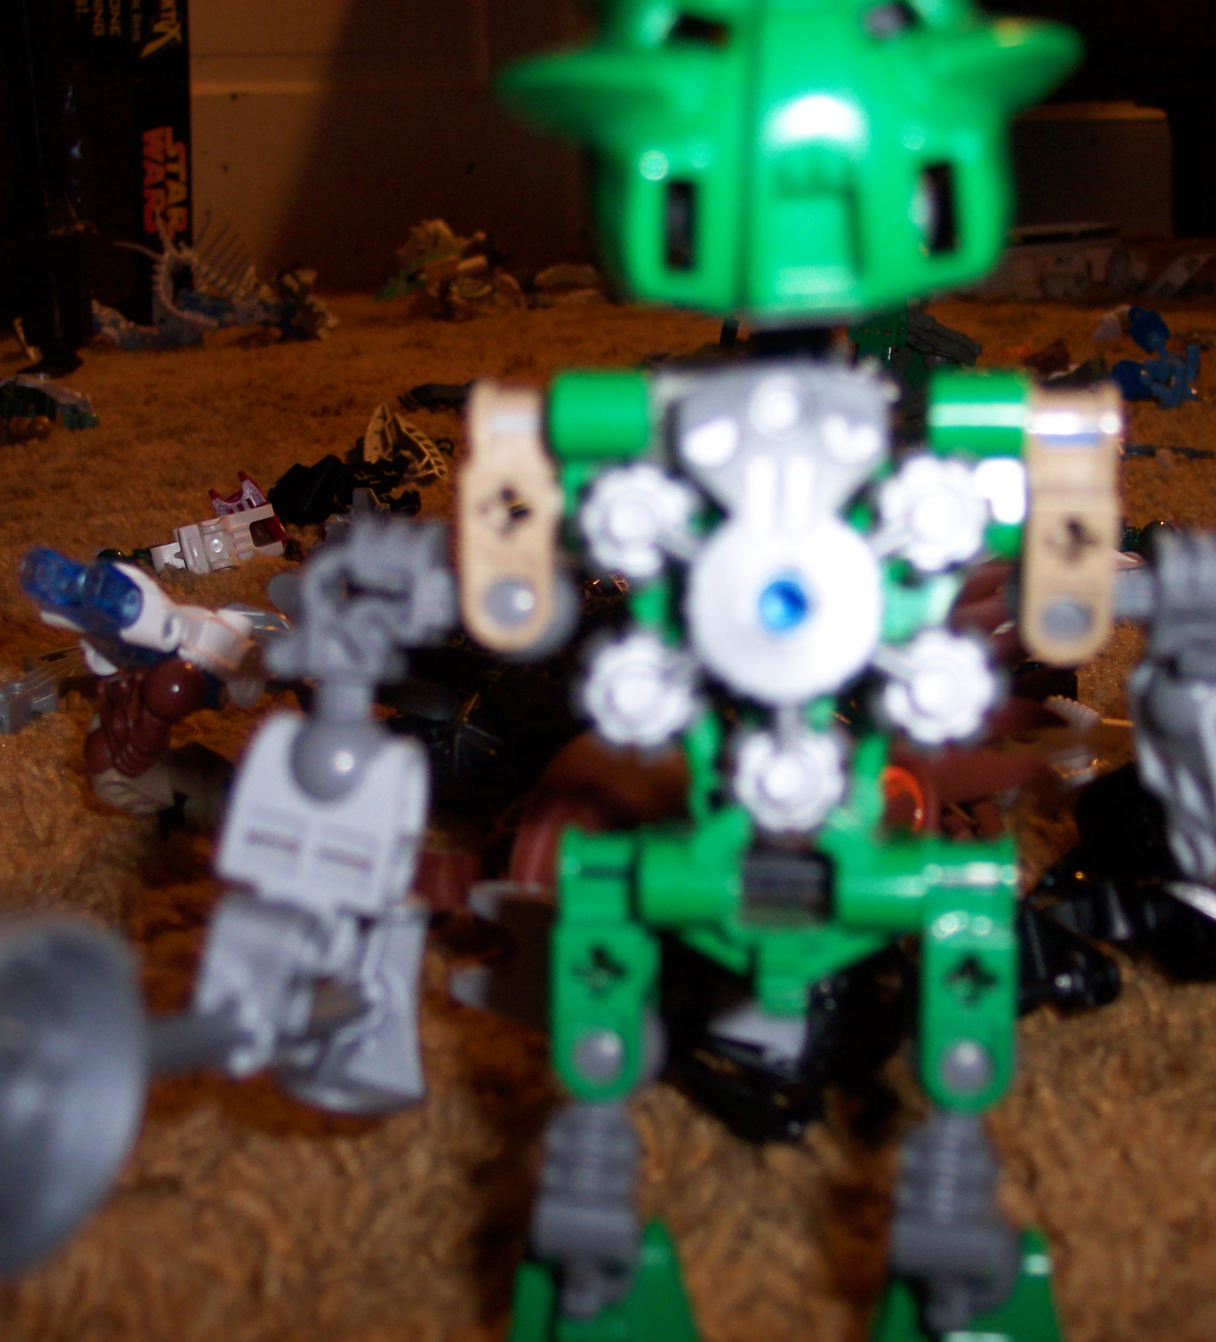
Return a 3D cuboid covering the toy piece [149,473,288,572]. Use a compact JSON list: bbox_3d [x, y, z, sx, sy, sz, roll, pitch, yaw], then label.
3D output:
[{"bbox_3d":[-0.118,-0.044,0.593,0.041,0.027,0.021,-16,7,-16],"label":"toy piece"}]

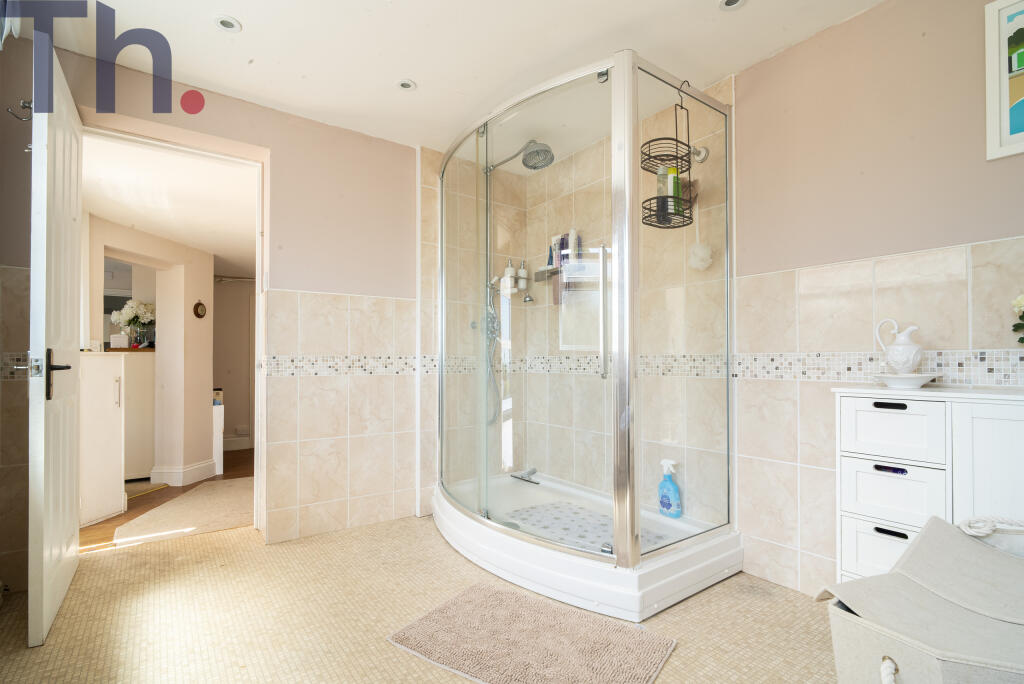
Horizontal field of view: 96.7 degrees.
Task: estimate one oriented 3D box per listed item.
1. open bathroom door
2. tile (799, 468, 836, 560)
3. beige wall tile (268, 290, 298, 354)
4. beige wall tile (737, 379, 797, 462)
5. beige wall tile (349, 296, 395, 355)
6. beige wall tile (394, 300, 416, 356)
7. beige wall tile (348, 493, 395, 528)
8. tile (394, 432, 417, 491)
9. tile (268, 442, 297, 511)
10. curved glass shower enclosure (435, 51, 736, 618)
[{"bbox_3d":[-1.780,-0.013,1.792,0.040,2.022,0.746,0,-1,-37],"label":"open bathroom door"},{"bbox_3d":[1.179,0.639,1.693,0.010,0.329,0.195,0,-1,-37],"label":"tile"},{"bbox_3d":[-1.165,-0.102,2.345,0.136,0.327,0.010,1,-3,-35],"label":"beige wall tile"},{"bbox_3d":[1.077,0.324,1.926,0.010,0.331,0.250,1,-1,-32],"label":"beige wall tile"},{"bbox_3d":[-0.797,-0.093,2.602,0.250,0.327,0.010,1,-3,-35],"label":"beige wall tile"},{"bbox_3d":[-0.635,-0.089,2.716,0.139,0.327,0.010,1,-3,-35],"label":"beige wall tile"},{"bbox_3d":[-0.796,0.938,2.565,0.250,0.157,0.010,1,-3,-35],"label":"beige wall tile"},{"bbox_3d":[-0.609,0.681,2.602,0.127,0.328,0.010,0,-1,-30],"label":"tile"},{"bbox_3d":[-1.173,0.687,2.330,0.145,0.331,0.010,1,-1,-32],"label":"tile"},{"bbox_3d":[0.190,-0.019,2.355,0.916,2.057,1.498,1,-3,-37],"label":"curved glass shower enclosure"}]

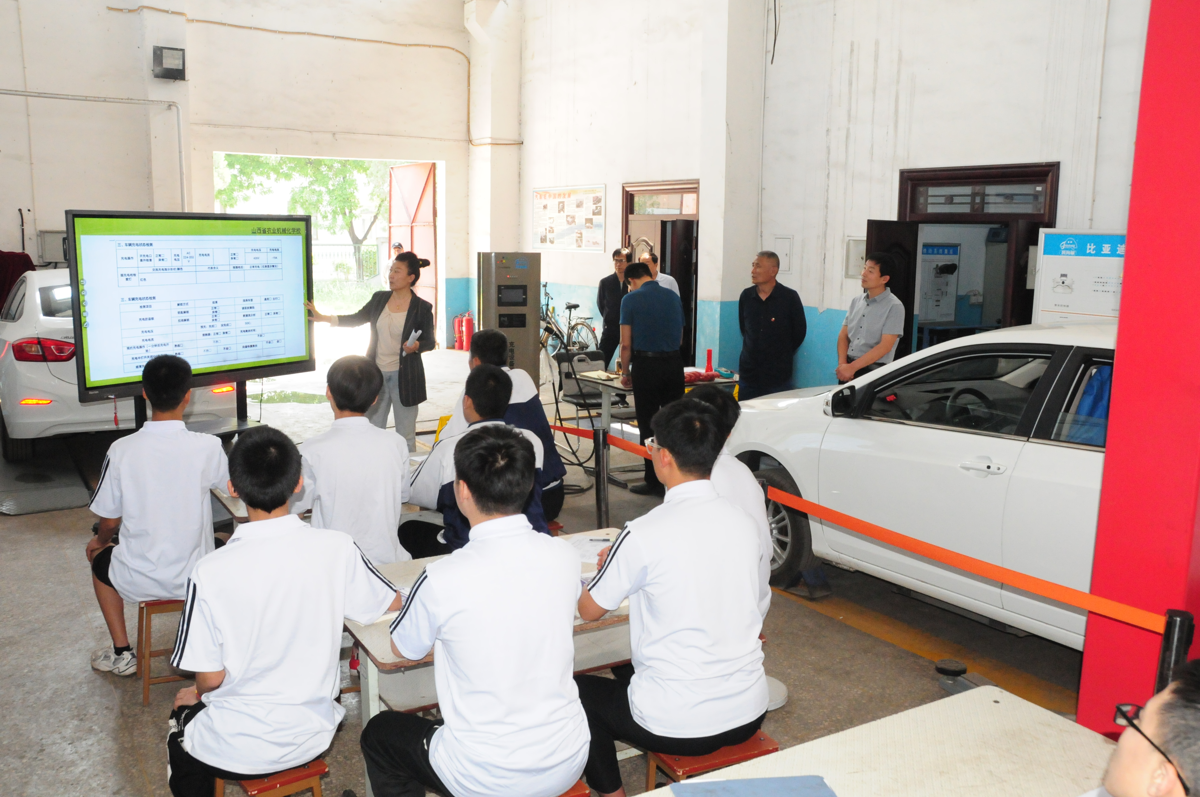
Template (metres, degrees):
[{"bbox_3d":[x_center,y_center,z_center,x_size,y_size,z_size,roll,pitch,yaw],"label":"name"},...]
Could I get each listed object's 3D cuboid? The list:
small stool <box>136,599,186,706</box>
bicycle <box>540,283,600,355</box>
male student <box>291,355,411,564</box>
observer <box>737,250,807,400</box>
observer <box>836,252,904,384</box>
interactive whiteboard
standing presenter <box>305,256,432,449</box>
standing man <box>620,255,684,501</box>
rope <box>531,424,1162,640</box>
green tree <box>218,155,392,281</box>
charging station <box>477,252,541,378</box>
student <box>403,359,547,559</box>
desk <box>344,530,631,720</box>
[{"bbox_3d":[-1.716,0.986,4.131,0.340,0.430,0.250,-4,11,-26],"label":"small stool"},{"bbox_3d":[-0.574,-0.928,13.584,0.520,1.100,1.660,-6,12,-34],"label":"bicycle"},{"bbox_3d":[-1.183,0.450,4.720,0.540,1.300,0.700,-3,10,-20],"label":"male student"},{"bbox_3d":[1.225,-0.206,7.298,0.490,1.710,0.290,7,12,32],"label":"observer"},{"bbox_3d":[2.011,-0.237,7.546,0.470,1.700,0.330,9,13,42],"label":"observer"},{"bbox_3d":[-2.430,-0.607,6.170,0.100,1.040,1.710,8,12,31],"label":"interactive whiteboard"},{"bbox_3d":[-1.480,-0.092,6.550,0.800,1.700,0.430,4,10,17],"label":"standing presenter"},{"bbox_3d":[0.381,-0.142,7.195,0.500,1.670,0.360,-1,10,-8],"label":"standing man"},{"bbox_3d":[0.632,0.369,3.997,0.090,0.080,3.230,-6,11,-33],"label":"rope"},{"bbox_3d":[-8.600,-7.105,31.500,6.200,6.800,6.000,-7,12,-35],"label":"green tree"},{"bbox_3d":[-0.728,-0.314,8.059,0.500,1.710,0.500,-1,10,-9],"label":"charging station"},{"bbox_3d":[-0.593,0.467,4.763,0.560,1.260,0.700,-6,12,-34],"label":"student"},{"bbox_3d":[-0.232,0.966,3.310,1.200,0.760,0.790,-5,11,-29],"label":"desk"}]

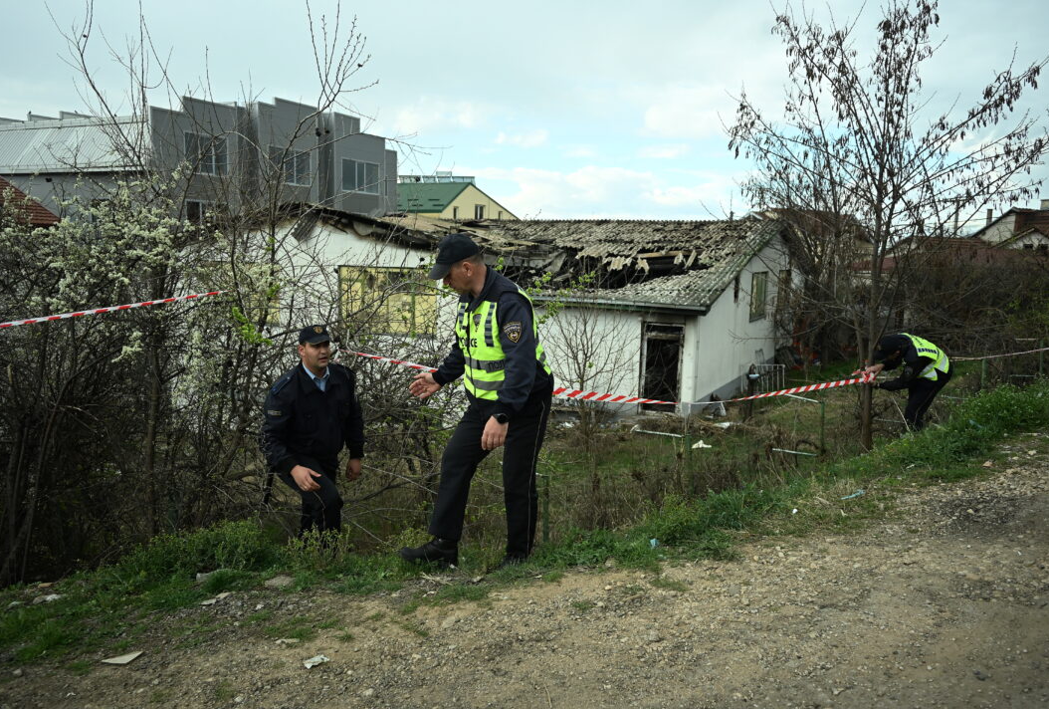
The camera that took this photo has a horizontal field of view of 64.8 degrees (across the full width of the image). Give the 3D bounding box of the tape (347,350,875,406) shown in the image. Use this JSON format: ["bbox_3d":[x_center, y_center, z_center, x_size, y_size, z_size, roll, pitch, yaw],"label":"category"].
[{"bbox_3d":[1.161,0.128,6.780,5.422,0.652,0.120,-3,8,-31],"label":"tape"}]

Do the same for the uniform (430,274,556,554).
[{"bbox_3d":[-0.173,0.303,4.300,0.580,1.520,0.520,-3,8,-29],"label":"uniform"}]

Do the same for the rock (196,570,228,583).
[{"bbox_3d":[-1.604,1.139,4.250,0.165,0.060,0.110,0,7,-6],"label":"rock"}]

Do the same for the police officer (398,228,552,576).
[{"bbox_3d":[-0.240,0.240,4.280,0.750,1.770,0.550,-3,8,-29],"label":"police officer"}]

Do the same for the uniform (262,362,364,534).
[{"bbox_3d":[-1.306,0.639,5.080,0.560,1.200,0.520,-2,8,-27],"label":"uniform"}]

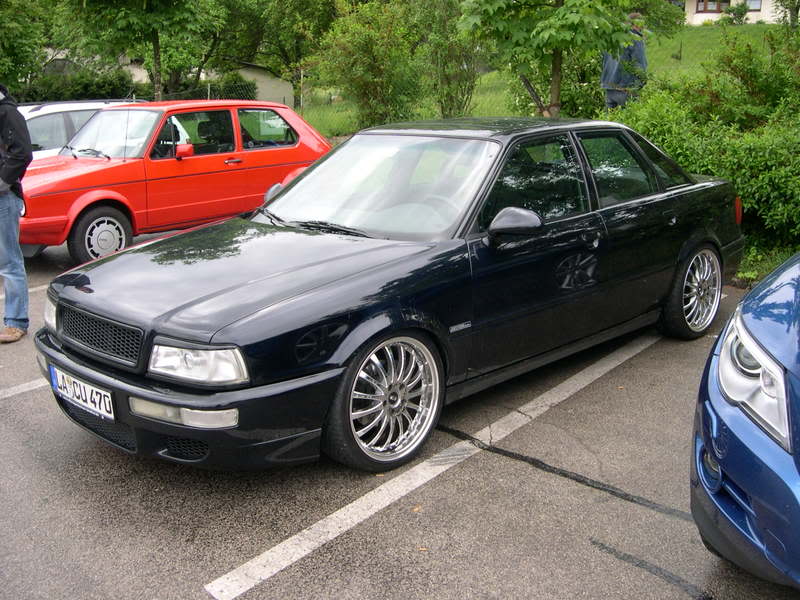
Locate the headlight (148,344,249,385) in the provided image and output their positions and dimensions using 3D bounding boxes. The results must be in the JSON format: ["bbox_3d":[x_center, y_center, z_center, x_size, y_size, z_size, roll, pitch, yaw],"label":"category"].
[{"bbox_3d":[-0.720,0.223,3.093,0.390,0.140,0.190,11,18,44],"label":"headlight"}]

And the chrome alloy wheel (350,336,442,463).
[{"bbox_3d":[-0.068,0.383,3.534,0.190,0.500,0.500,11,18,44],"label":"chrome alloy wheel"}]

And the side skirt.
[{"bbox_3d":[0.842,0.253,4.400,0.090,0.100,1.860,11,18,44],"label":"side skirt"}]

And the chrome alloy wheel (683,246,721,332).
[{"bbox_3d":[1.766,-0.064,5.337,0.190,0.500,0.500,11,18,44],"label":"chrome alloy wheel"}]

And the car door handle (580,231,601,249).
[{"bbox_3d":[0.940,-0.294,4.316,0.050,0.065,0.165,11,18,44],"label":"car door handle"}]

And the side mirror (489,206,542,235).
[{"bbox_3d":[0.500,-0.333,3.755,0.220,0.135,0.125,11,18,44],"label":"side mirror"}]

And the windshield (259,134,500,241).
[{"bbox_3d":[-0.113,-0.594,4.368,1.370,0.120,0.730,11,52,44],"label":"windshield"}]

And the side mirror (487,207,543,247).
[{"bbox_3d":[0.501,-0.325,3.756,0.220,0.150,0.125,11,18,44],"label":"side mirror"}]

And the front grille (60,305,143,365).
[{"bbox_3d":[-1.181,0.130,3.419,0.670,0.145,0.060,11,18,44],"label":"front grille"}]

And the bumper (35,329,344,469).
[{"bbox_3d":[-1.020,0.351,3.629,1.690,0.360,0.640,11,18,44],"label":"bumper"}]

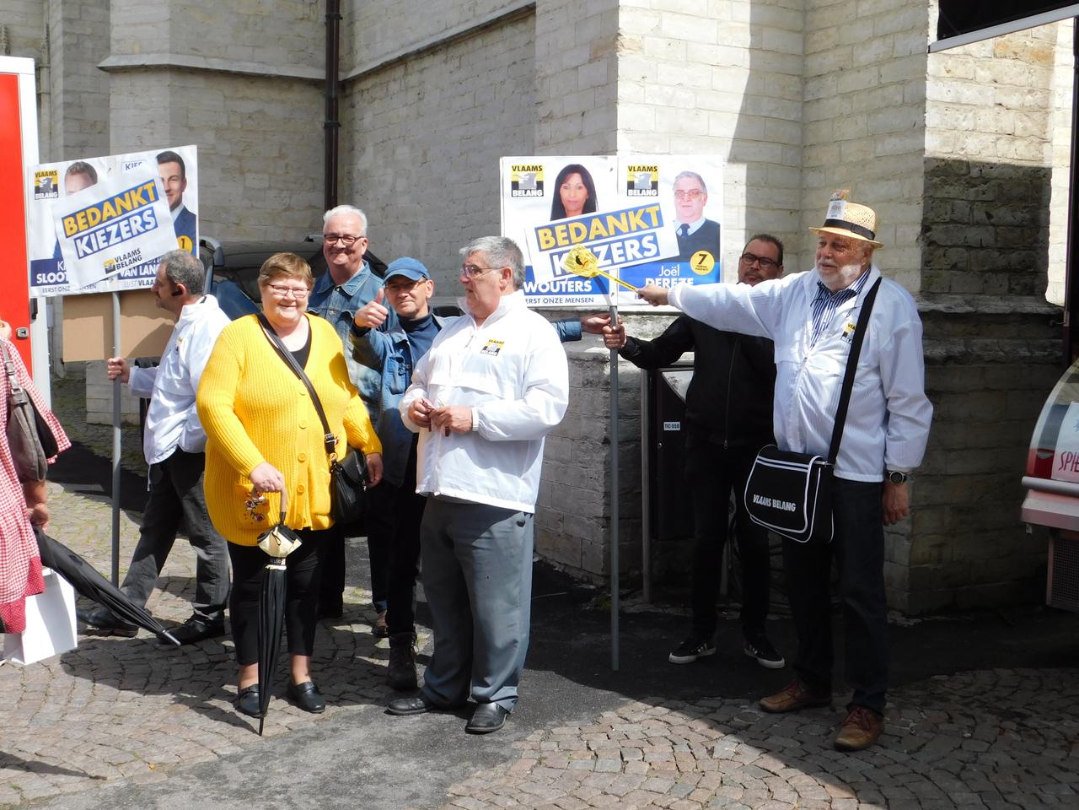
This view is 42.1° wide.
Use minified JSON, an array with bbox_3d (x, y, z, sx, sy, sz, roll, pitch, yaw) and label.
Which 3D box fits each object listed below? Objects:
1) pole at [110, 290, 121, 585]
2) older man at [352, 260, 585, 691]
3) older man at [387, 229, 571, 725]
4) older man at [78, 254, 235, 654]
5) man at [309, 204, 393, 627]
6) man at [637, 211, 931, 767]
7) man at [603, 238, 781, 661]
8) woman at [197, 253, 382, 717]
[{"bbox_3d":[-1.869,0.214,6.200,0.035,1.430,0.035,1,3,6],"label":"pole"},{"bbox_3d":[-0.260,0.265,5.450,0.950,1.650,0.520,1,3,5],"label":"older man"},{"bbox_3d":[-0.217,0.253,4.980,0.500,1.700,0.620,-2,4,-45],"label":"older man"},{"bbox_3d":[-1.693,0.170,6.200,0.700,1.700,0.520,0,3,-10],"label":"older man"},{"bbox_3d":[-0.848,0.050,6.200,0.560,1.860,0.380,1,3,-3],"label":"man"},{"bbox_3d":[0.873,0.194,5.000,1.020,1.840,0.520,3,4,41],"label":"man"},{"bbox_3d":[0.655,0.167,5.780,0.780,1.740,0.450,1,3,10],"label":"man"},{"bbox_3d":[-0.905,0.272,5.080,0.640,1.640,0.480,0,3,-19],"label":"woman"}]

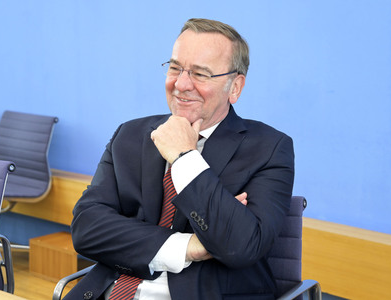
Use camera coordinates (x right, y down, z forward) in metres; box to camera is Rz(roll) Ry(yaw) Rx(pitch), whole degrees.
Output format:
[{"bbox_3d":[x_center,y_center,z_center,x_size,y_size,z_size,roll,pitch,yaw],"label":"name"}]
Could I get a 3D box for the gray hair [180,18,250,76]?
[{"bbox_3d":[0.044,-0.229,1.870,0.175,0.170,0.200,13,15,31],"label":"gray hair"}]

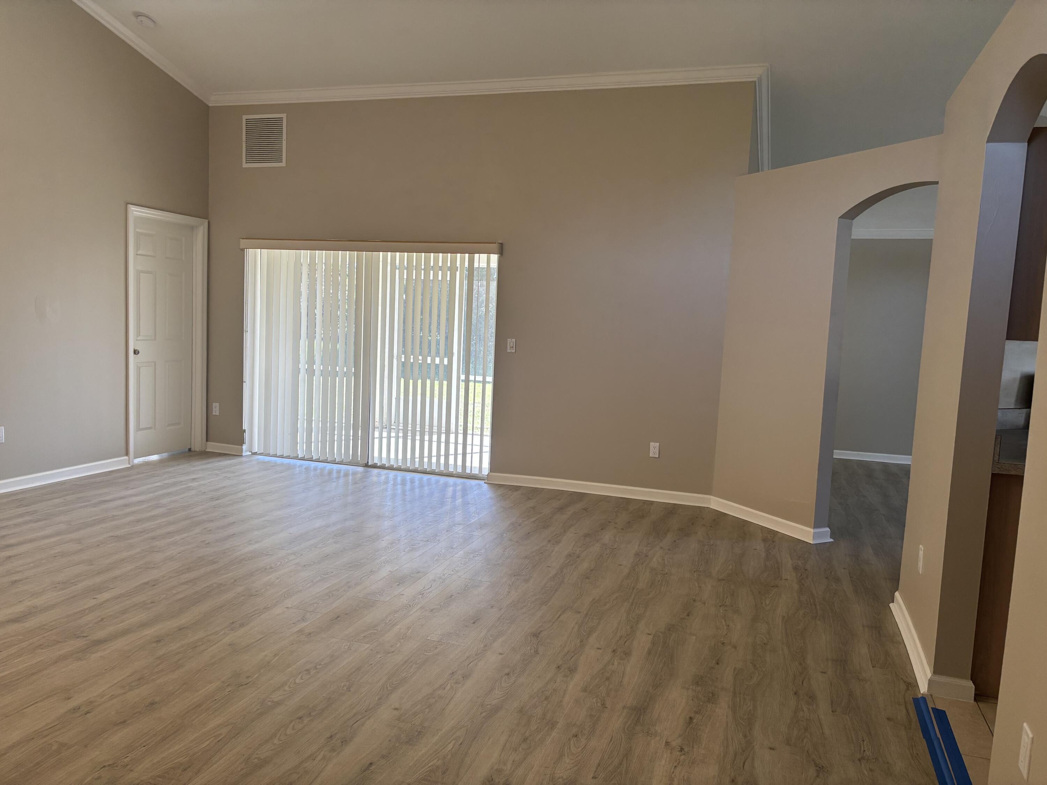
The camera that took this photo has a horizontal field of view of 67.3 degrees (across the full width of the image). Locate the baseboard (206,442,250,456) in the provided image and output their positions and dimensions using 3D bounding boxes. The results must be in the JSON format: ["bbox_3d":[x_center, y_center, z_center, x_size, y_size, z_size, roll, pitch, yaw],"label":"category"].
[{"bbox_3d":[-2.760,0.523,7.281,0.430,0.082,0.025,4,6,17],"label":"baseboard"}]

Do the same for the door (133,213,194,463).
[{"bbox_3d":[-3.212,-0.473,6.928,0.040,2.030,0.810,4,6,17],"label":"door"}]

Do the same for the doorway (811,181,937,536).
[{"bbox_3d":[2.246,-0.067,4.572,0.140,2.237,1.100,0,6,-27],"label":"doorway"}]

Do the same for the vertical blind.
[{"bbox_3d":[-1.341,-0.300,6.862,2.410,1.930,0.120,4,6,17],"label":"vertical blind"}]

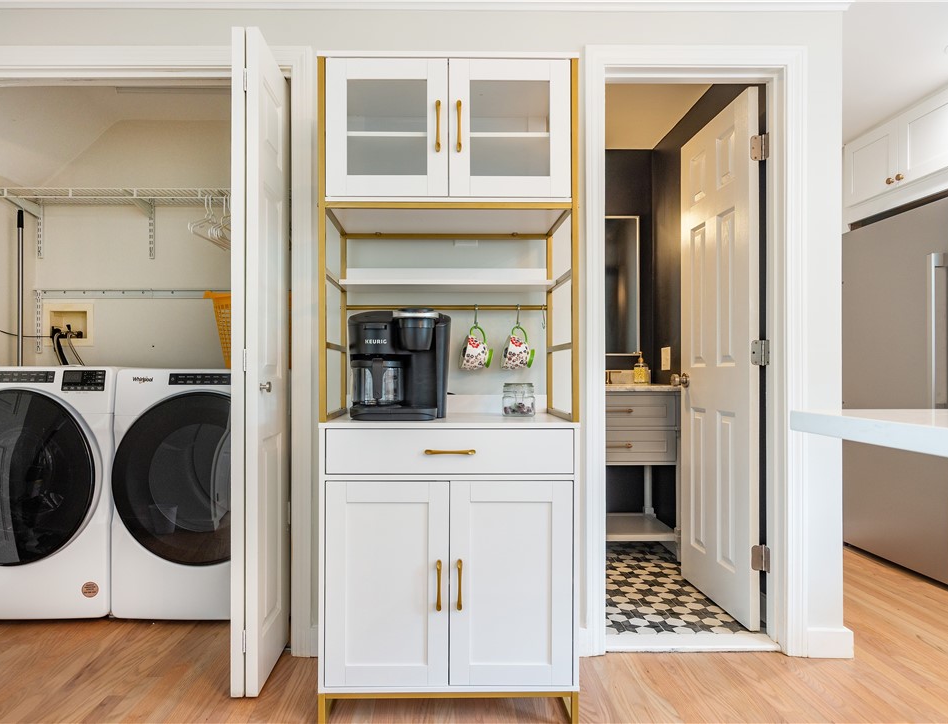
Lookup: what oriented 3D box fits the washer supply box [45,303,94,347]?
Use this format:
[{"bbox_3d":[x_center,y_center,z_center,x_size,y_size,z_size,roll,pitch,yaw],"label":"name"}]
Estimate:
[{"bbox_3d":[-2.108,-0.190,3.170,0.260,0.222,0.090,0,-1,-2],"label":"washer supply box"}]

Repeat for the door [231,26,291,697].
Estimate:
[{"bbox_3d":[-0.698,0.003,1.993,0.082,2.007,0.370,0,-1,-3],"label":"door"}]

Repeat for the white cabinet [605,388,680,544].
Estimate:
[{"bbox_3d":[0.680,0.577,3.325,0.760,0.900,0.540,0,-1,-2],"label":"white cabinet"}]

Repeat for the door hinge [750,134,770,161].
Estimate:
[{"bbox_3d":[1.059,-0.794,2.235,0.058,0.097,0.045,0,-1,-2],"label":"door hinge"}]

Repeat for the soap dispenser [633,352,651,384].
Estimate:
[{"bbox_3d":[0.952,0.036,3.420,0.088,0.178,0.085,0,-1,-14],"label":"soap dispenser"}]

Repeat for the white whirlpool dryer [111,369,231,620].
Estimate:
[{"bbox_3d":[-1.085,0.523,2.735,0.686,0.985,0.780,0,-1,-2],"label":"white whirlpool dryer"}]

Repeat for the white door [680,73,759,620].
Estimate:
[{"bbox_3d":[1.026,-0.006,2.556,0.040,2.030,0.605,0,-1,-4],"label":"white door"}]

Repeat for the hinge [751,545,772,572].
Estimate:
[{"bbox_3d":[1.065,0.730,2.235,0.058,0.100,0.045,0,-1,-2],"label":"hinge"}]

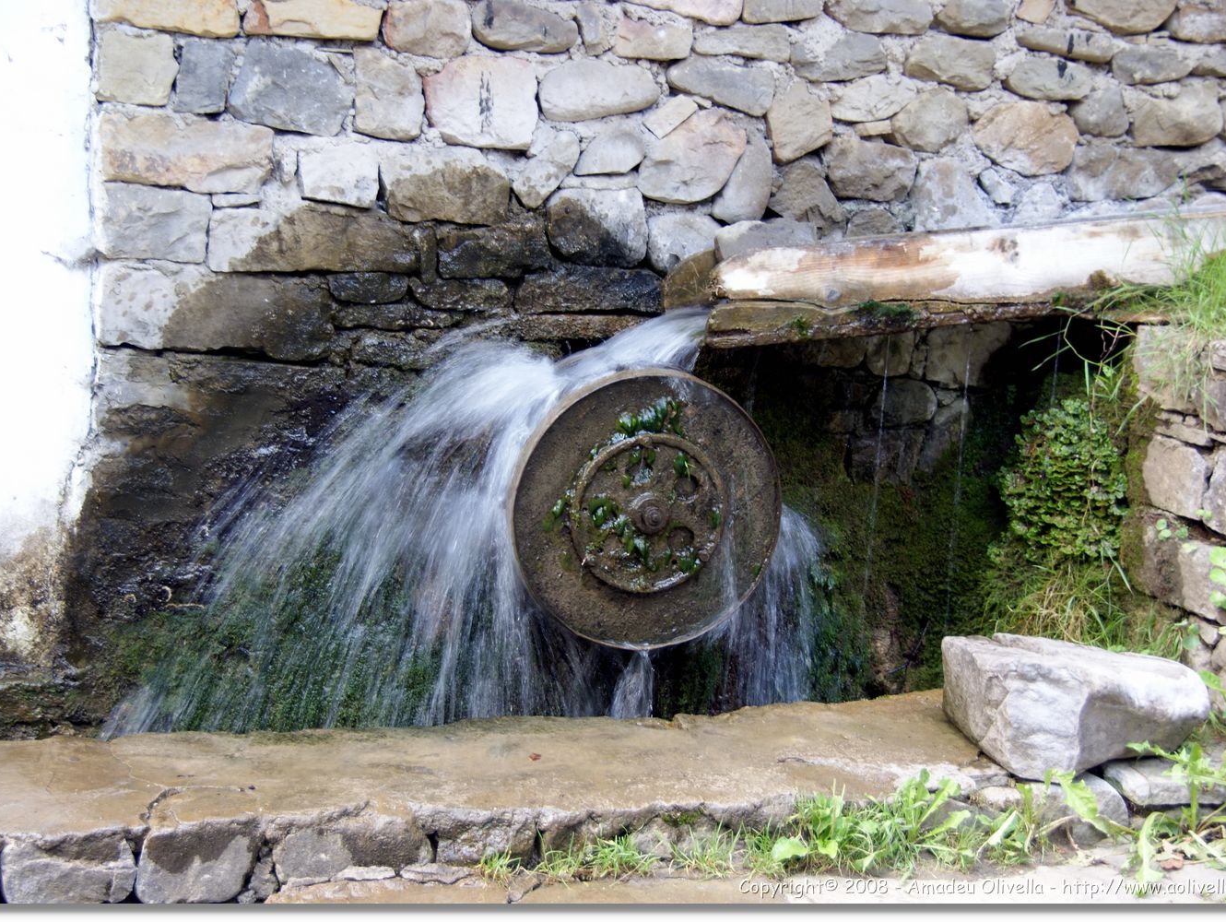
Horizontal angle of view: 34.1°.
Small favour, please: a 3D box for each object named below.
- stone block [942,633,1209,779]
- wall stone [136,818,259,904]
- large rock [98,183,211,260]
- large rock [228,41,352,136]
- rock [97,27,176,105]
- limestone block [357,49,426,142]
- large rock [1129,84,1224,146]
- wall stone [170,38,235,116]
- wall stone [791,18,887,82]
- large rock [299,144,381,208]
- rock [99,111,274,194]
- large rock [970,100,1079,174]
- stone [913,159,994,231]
[{"bbox_3d":[0.895,0.477,3.870,0.465,0.180,0.300,2,14,-3],"label":"stone block"},{"bbox_3d":[-0.856,0.789,4.082,0.235,0.186,0.220,-1,8,-14],"label":"wall stone"},{"bbox_3d":[-1.086,-0.566,4.702,0.251,0.177,0.170,1,9,-16],"label":"large rock"},{"bbox_3d":[-0.776,-0.883,4.739,0.279,0.212,0.180,1,9,-16],"label":"large rock"},{"bbox_3d":[-1.139,-0.937,4.772,0.186,0.176,0.200,-1,8,-14],"label":"rock"},{"bbox_3d":[-0.563,-0.896,4.921,0.164,0.212,0.200,-1,8,-14],"label":"limestone block"},{"bbox_3d":[1.479,-0.933,5.423,0.275,0.167,0.200,-1,8,-14],"label":"large rock"},{"bbox_3d":[-0.988,-0.920,4.801,0.144,0.172,0.180,-1,8,-14],"label":"wall stone"},{"bbox_3d":[0.549,-1.042,5.068,0.250,0.150,0.150,1,9,-16],"label":"wall stone"},{"bbox_3d":[-0.572,-0.593,4.109,0.160,0.124,0.150,-1,14,-16],"label":"large rock"},{"bbox_3d":[-1.039,-0.746,4.844,0.395,0.191,0.240,-1,8,-14],"label":"rock"},{"bbox_3d":[1.050,-0.860,5.337,0.295,0.189,0.220,-1,8,-14],"label":"large rock"},{"bbox_3d":[0.738,-0.600,4.495,0.197,0.170,0.150,-1,14,-16],"label":"stone"}]

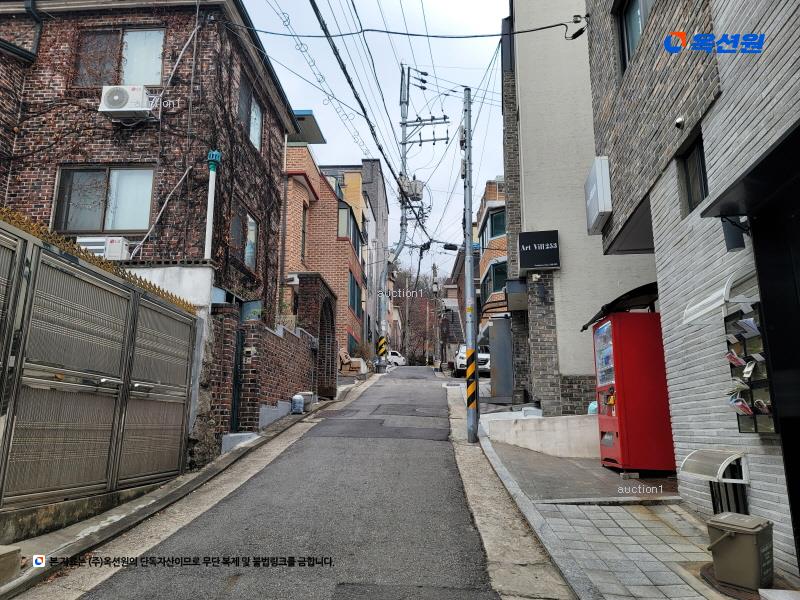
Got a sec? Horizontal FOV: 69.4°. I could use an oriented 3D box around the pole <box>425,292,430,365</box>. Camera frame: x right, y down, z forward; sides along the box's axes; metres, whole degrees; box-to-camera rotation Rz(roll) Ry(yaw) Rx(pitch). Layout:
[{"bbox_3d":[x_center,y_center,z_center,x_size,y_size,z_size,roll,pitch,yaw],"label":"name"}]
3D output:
[{"bbox_3d":[2.434,2.565,50.678,0.280,6.270,0.280,1,-13,0],"label":"pole"}]

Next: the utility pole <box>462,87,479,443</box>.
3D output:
[{"bbox_3d":[1.185,-0.802,9.712,0.200,6.180,0.200,1,-13,0],"label":"utility pole"}]

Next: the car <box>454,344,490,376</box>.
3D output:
[{"bbox_3d":[3.799,3.294,30.162,1.850,1.620,4.450,0,-9,3],"label":"car"}]

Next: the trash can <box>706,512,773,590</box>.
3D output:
[{"bbox_3d":[2.280,1.681,3.883,0.260,0.390,0.310,4,-9,-36],"label":"trash can"}]

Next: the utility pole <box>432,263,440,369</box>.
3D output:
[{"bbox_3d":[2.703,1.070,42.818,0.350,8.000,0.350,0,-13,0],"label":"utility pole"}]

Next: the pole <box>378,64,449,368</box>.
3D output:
[{"bbox_3d":[0.715,-4.462,27.747,3.230,15.530,1.000,-2,-13,12],"label":"pole"}]

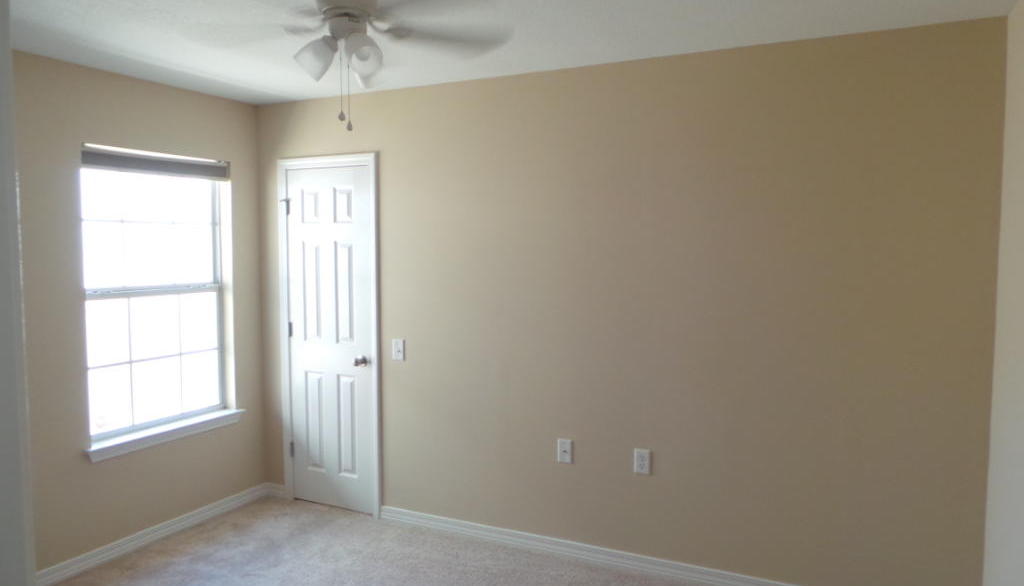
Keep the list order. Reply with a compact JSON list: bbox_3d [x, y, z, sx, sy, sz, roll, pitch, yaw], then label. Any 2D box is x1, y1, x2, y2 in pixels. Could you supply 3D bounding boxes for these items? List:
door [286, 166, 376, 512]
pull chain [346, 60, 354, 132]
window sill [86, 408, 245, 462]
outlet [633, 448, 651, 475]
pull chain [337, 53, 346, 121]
[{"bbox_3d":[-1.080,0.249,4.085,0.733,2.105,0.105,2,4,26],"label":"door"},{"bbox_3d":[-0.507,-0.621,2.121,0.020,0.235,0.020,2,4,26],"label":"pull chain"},{"bbox_3d":[-1.878,0.766,3.729,0.115,0.072,0.975,2,4,26],"label":"window sill"},{"bbox_3d":[0.625,0.807,3.266,0.072,0.116,0.010,2,4,26],"label":"outlet"},{"bbox_3d":[-0.517,-0.633,2.071,0.021,0.224,0.021,0,4,0],"label":"pull chain"}]

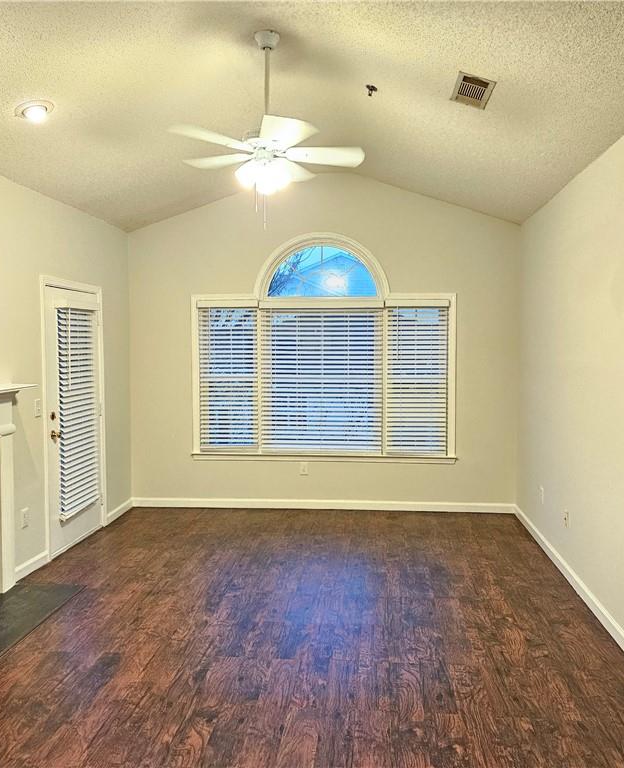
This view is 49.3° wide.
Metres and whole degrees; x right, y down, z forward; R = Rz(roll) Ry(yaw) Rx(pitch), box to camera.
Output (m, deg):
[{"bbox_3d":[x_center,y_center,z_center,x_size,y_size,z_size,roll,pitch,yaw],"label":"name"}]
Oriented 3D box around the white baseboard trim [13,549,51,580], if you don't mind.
[{"bbox_3d":[-1.922,1.252,4.701,0.017,0.090,0.452,0,3,6],"label":"white baseboard trim"}]

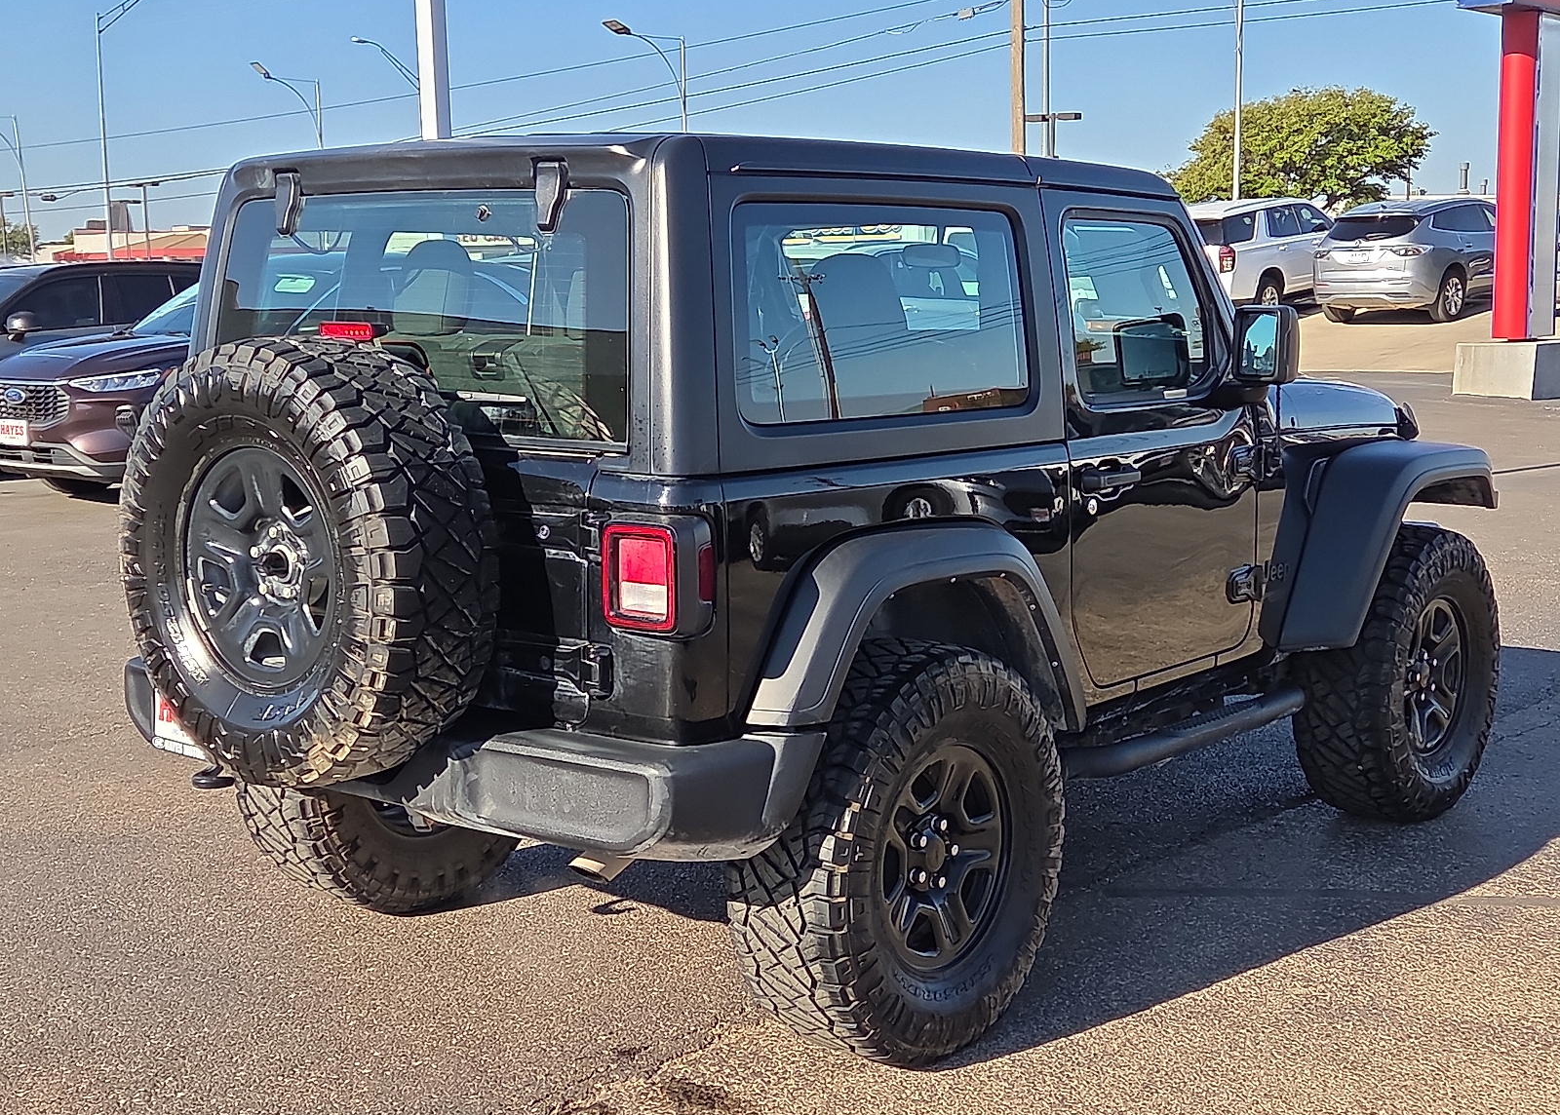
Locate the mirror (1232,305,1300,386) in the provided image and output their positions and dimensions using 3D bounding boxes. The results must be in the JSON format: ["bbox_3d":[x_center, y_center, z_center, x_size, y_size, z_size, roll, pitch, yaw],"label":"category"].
[{"bbox_3d":[1.194,-0.523,5.212,0.100,0.200,0.155,-8,10,-44],"label":"mirror"}]

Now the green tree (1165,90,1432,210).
[{"bbox_3d":[17.808,-12.796,72.465,8.900,6.500,8.500,1,8,14],"label":"green tree"}]

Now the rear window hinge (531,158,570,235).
[{"bbox_3d":[-0.429,-0.681,4.003,0.060,0.136,0.037,7,4,40],"label":"rear window hinge"}]

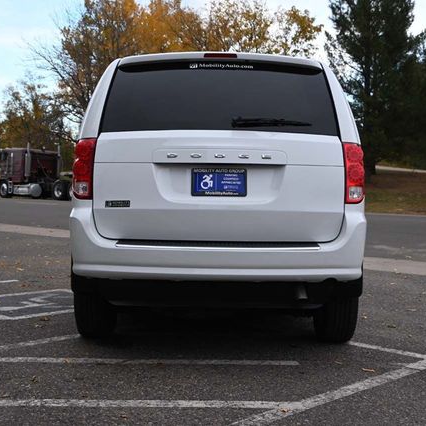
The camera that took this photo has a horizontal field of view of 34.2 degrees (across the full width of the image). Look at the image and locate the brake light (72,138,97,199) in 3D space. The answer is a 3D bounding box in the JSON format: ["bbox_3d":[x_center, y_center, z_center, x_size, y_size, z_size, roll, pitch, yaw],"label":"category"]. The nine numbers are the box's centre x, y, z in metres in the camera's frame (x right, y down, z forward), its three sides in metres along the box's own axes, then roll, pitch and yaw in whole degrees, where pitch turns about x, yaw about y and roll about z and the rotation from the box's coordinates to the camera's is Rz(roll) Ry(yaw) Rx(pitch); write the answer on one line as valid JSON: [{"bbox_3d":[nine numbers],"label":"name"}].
[{"bbox_3d":[-0.742,-0.255,4.000,0.135,0.345,0.160,1,2,0],"label":"brake light"}]

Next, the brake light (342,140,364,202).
[{"bbox_3d":[0.819,-0.227,4.020,0.135,0.345,0.160,1,2,0],"label":"brake light"}]

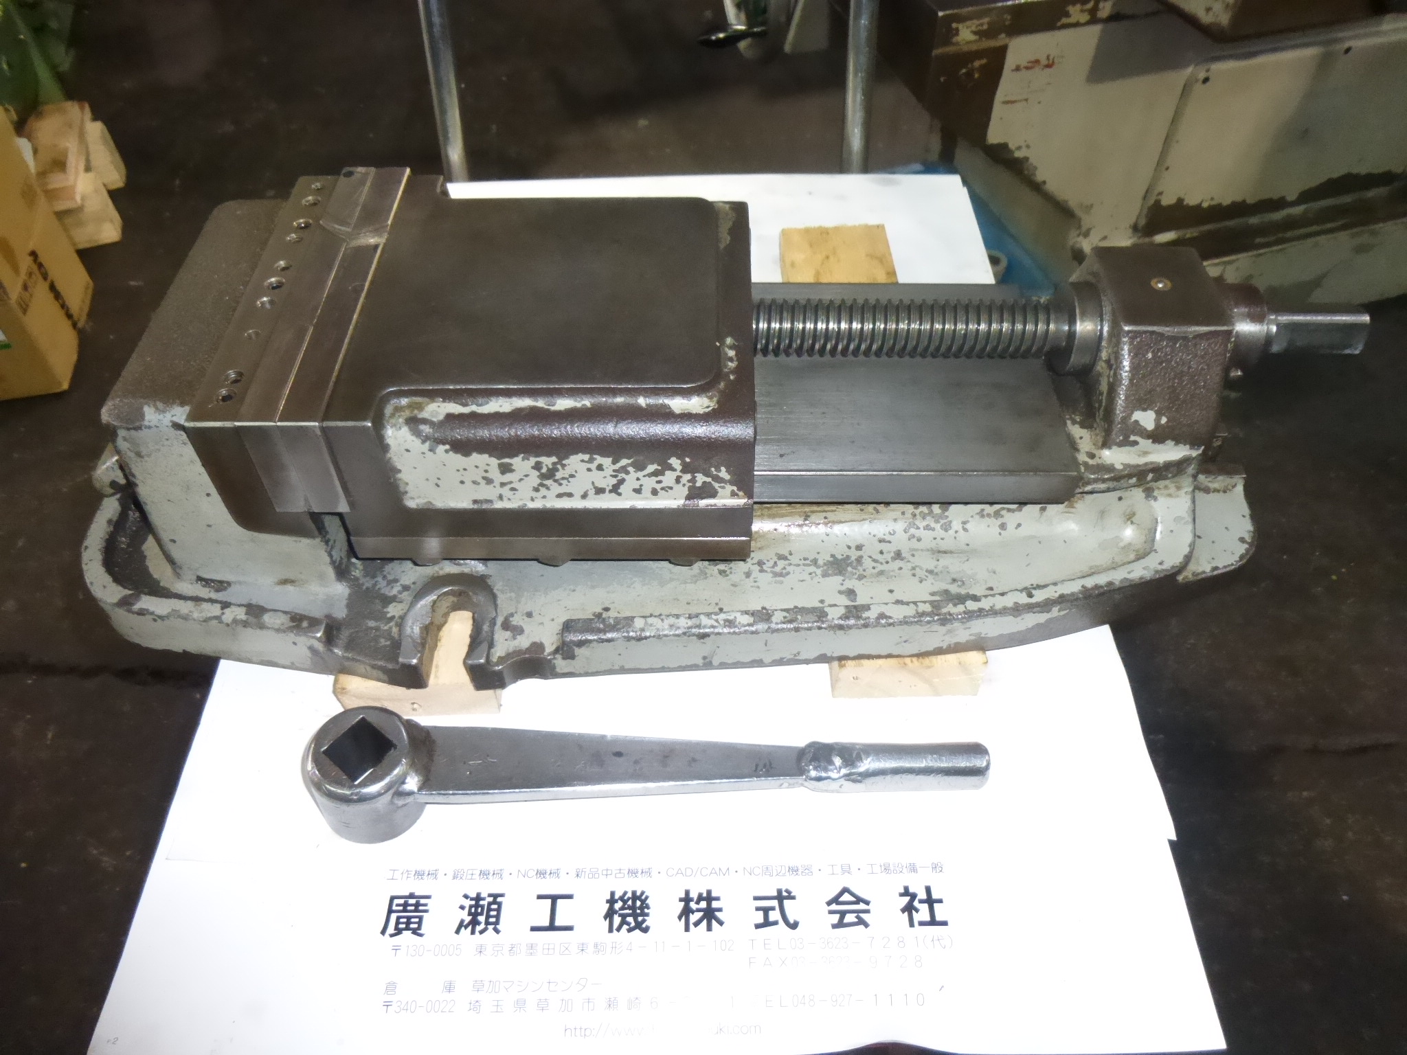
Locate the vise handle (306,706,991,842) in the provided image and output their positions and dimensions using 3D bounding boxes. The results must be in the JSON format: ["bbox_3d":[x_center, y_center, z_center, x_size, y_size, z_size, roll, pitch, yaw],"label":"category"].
[{"bbox_3d":[-0.019,0.102,0.423,0.283,0.039,0.045,0,51,-3],"label":"vise handle"}]

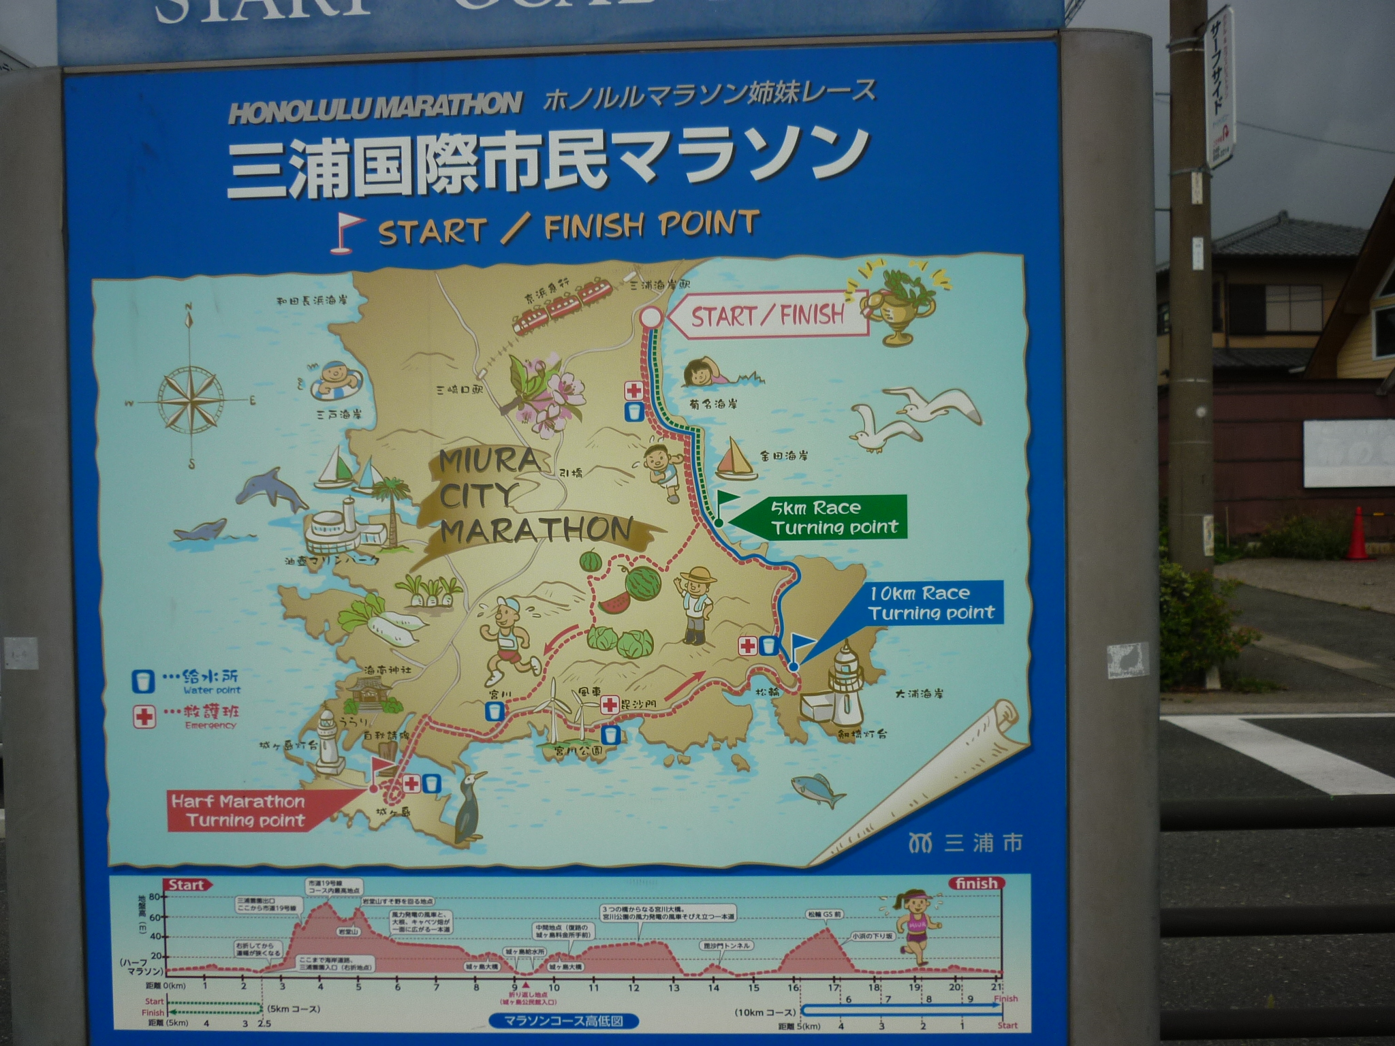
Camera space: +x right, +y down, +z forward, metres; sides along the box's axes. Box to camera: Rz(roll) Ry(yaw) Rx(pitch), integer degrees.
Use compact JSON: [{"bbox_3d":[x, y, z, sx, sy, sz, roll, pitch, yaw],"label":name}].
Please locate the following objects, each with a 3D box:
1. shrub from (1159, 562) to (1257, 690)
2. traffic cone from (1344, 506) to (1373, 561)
[{"bbox_3d":[3.680,0.770,10.150,1.080,0.970,0.920,-1,1,0],"label":"shrub"},{"bbox_3d":[8.540,0.142,17.150,0.390,0.700,0.390,0,1,18],"label":"traffic cone"}]

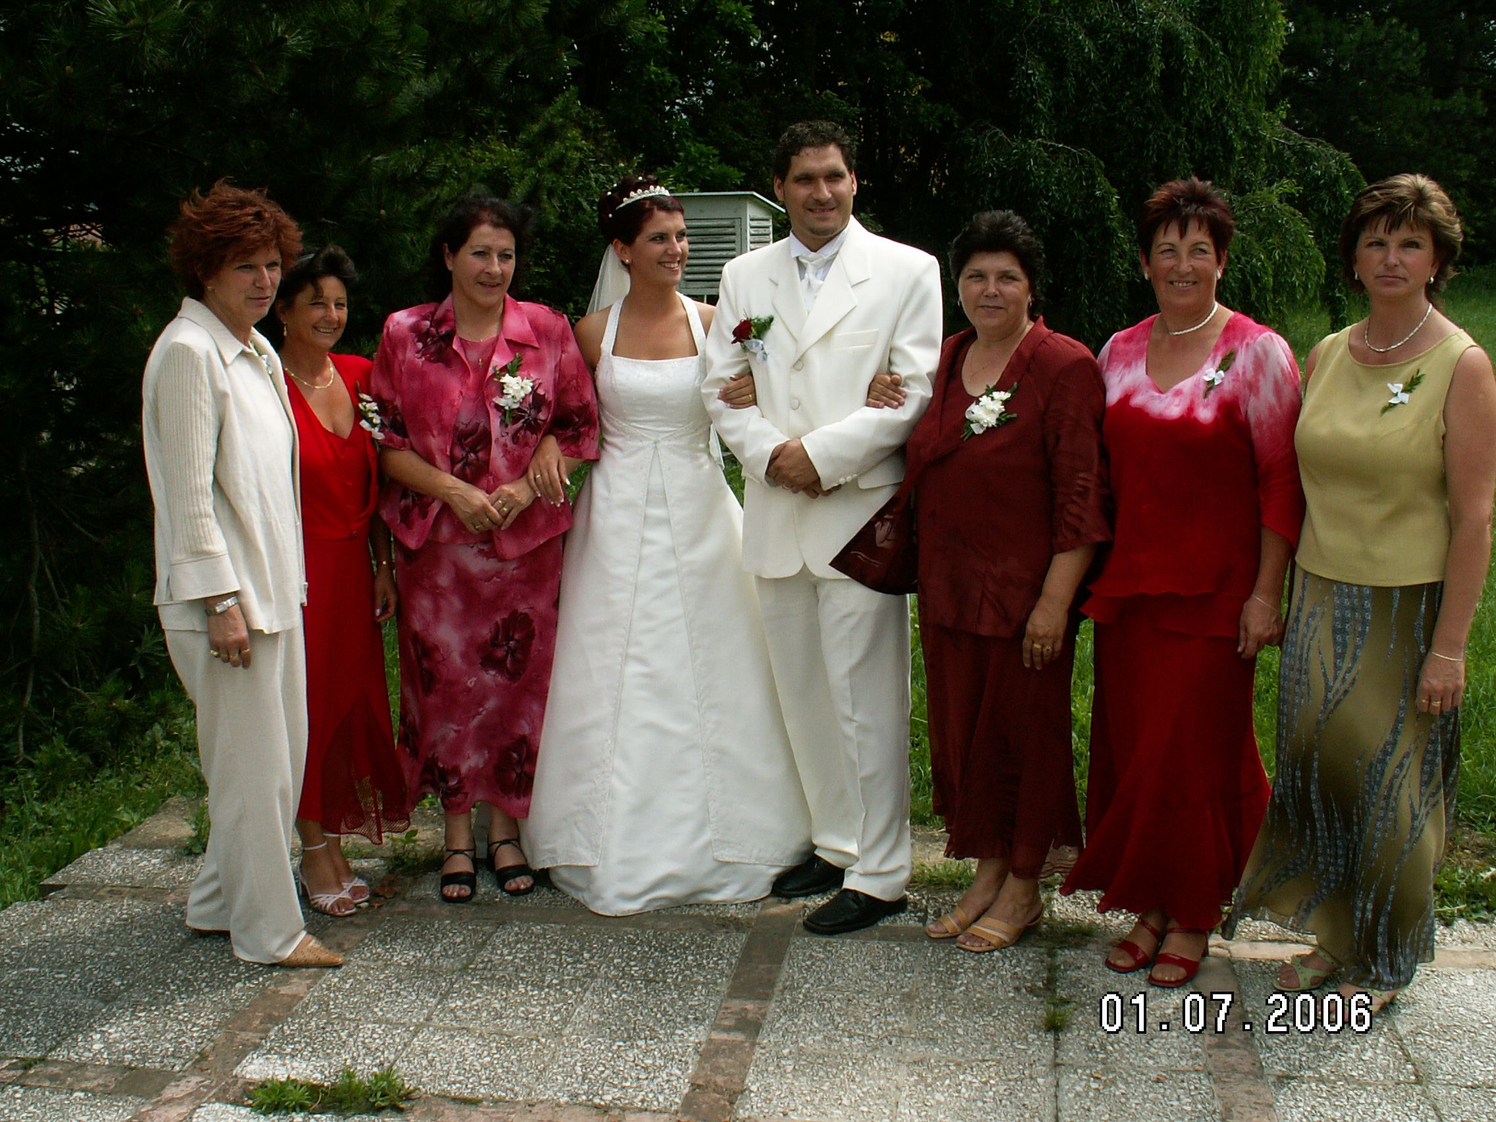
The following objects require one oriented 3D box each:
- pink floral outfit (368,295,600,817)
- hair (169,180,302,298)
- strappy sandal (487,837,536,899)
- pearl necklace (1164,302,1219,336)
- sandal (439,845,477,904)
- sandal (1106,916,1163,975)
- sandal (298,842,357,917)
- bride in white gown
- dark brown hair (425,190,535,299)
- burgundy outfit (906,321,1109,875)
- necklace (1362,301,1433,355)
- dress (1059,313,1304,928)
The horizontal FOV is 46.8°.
[{"bbox_3d":[-0.645,-0.018,4.210,0.540,1.250,0.370,-1,10,-6],"label":"pink floral outfit"},{"bbox_3d":[-1.090,-0.684,3.677,0.260,0.249,0.240,9,14,41],"label":"hair"},{"bbox_3d":[-0.606,0.757,4.355,0.090,0.100,0.230,-4,11,-22],"label":"strappy sandal"},{"bbox_3d":[0.924,-0.509,3.610,0.125,0.085,0.125,5,11,27],"label":"pearl necklace"},{"bbox_3d":[-0.720,0.764,4.317,0.090,0.100,0.230,-1,10,-6],"label":"sandal"},{"bbox_3d":[0.890,0.838,3.904,0.090,0.100,0.230,8,13,36],"label":"sandal"},{"bbox_3d":[-1.030,0.775,4.219,0.085,0.135,0.215,-9,13,-42],"label":"sandal"},{"bbox_3d":[-0.192,-0.051,4.199,0.680,1.750,0.580,-1,10,-3],"label":"bride in white gown"},{"bbox_3d":[-0.631,-0.743,4.066,0.240,0.249,0.230,-5,11,-27],"label":"dark brown hair"},{"bbox_3d":[0.590,0.076,3.960,0.460,1.240,0.380,5,11,30],"label":"burgundy outfit"},{"bbox_3d":[1.313,-0.473,3.490,0.140,0.115,0.130,6,12,31],"label":"necklace"},{"bbox_3d":[0.947,0.160,3.781,0.530,1.388,0.400,5,11,25],"label":"dress"}]

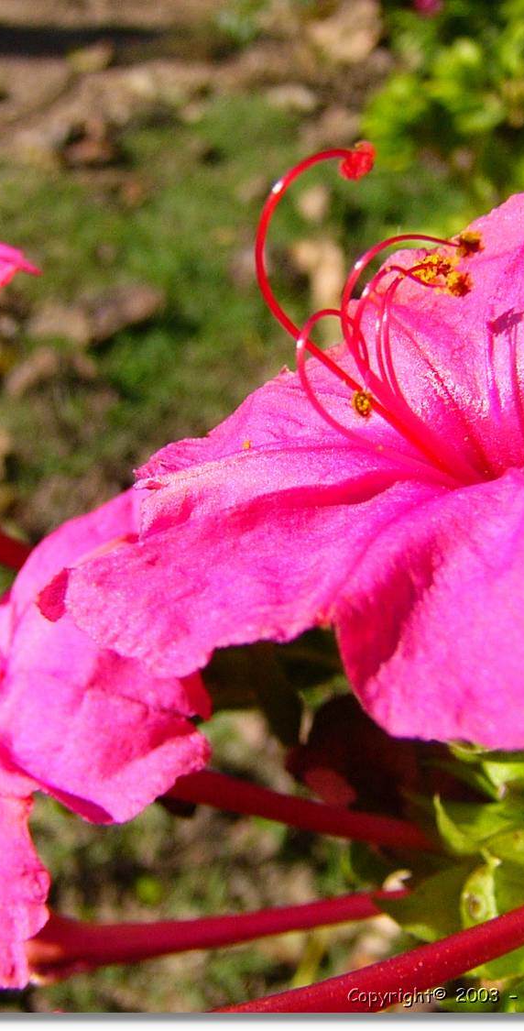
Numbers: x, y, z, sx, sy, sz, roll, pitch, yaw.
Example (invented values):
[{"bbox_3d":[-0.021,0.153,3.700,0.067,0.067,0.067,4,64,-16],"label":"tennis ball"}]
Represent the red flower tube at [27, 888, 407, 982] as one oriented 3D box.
[{"bbox_3d":[-0.005,0.039,0.130,0.036,0.005,0.005,-6,83,-6],"label":"red flower tube"}]

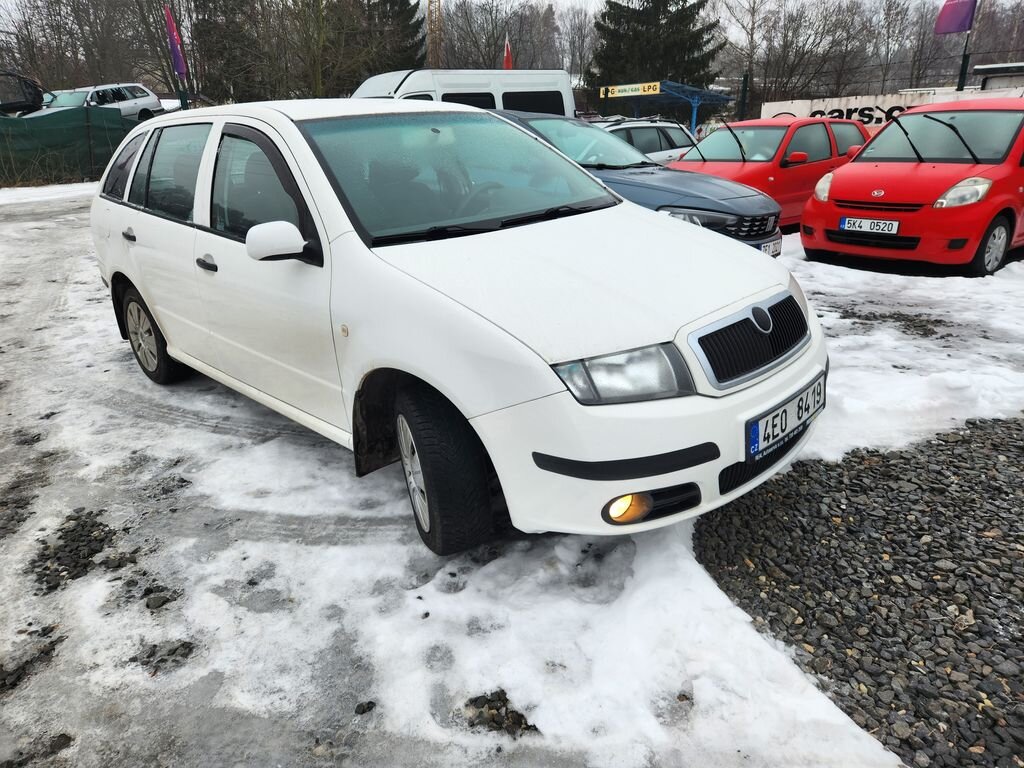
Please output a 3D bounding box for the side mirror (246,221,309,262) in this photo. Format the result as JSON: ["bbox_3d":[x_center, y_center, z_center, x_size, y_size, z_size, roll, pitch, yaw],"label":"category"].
[{"bbox_3d":[-0.756,-0.462,2.177,0.115,0.120,0.180,17,28,41],"label":"side mirror"}]

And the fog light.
[{"bbox_3d":[0.311,0.335,1.851,0.075,0.080,0.105,17,28,41],"label":"fog light"}]

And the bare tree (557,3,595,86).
[{"bbox_3d":[5.037,-26.532,53.968,3.100,7.200,3.100,-1,20,0],"label":"bare tree"}]

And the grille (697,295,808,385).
[{"bbox_3d":[0.750,-0.134,2.027,0.105,0.140,0.575,17,28,41],"label":"grille"}]

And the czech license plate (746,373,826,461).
[{"bbox_3d":[0.839,0.087,2.026,0.030,0.120,0.525,17,28,41],"label":"czech license plate"}]

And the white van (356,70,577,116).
[{"bbox_3d":[-1.500,-4.980,13.700,5.350,2.470,1.990,-13,23,-29],"label":"white van"}]

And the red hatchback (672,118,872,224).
[{"bbox_3d":[3.249,-2.771,9.073,3.710,1.430,1.670,-17,26,-33],"label":"red hatchback"}]

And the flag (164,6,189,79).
[{"bbox_3d":[-8.545,-8.697,17.278,0.100,1.689,0.800,-5,20,-10],"label":"flag"}]

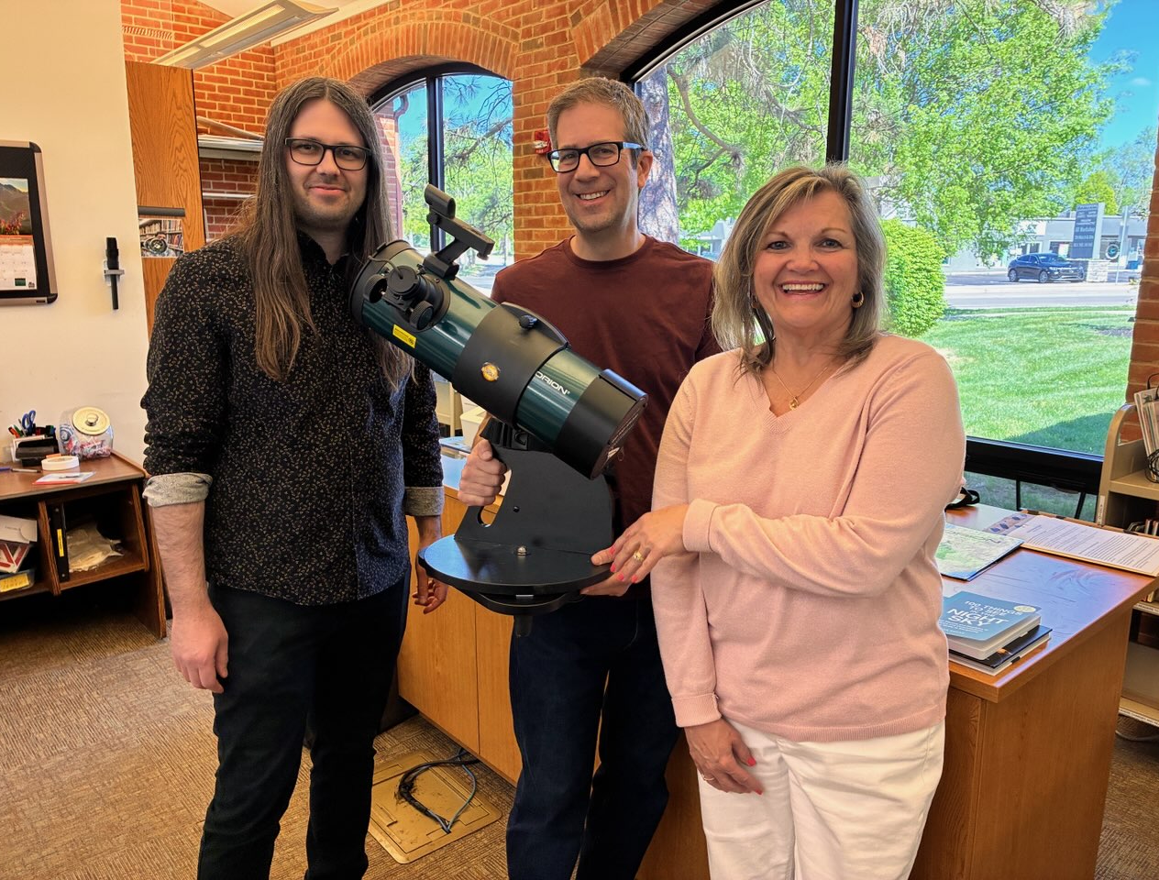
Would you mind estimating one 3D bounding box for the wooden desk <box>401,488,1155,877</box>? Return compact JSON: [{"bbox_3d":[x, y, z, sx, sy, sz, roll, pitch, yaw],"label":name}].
[{"bbox_3d":[0.334,0.515,2.260,0.870,0.775,1.800,-10,16,-39],"label":"wooden desk"}]

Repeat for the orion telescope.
[{"bbox_3d":[-0.128,-0.060,1.370,0.475,0.653,0.324,5,13,20],"label":"orion telescope"}]

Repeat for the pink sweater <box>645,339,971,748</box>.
[{"bbox_3d":[0.321,0.126,1.225,0.440,0.520,0.320,4,13,18],"label":"pink sweater"}]

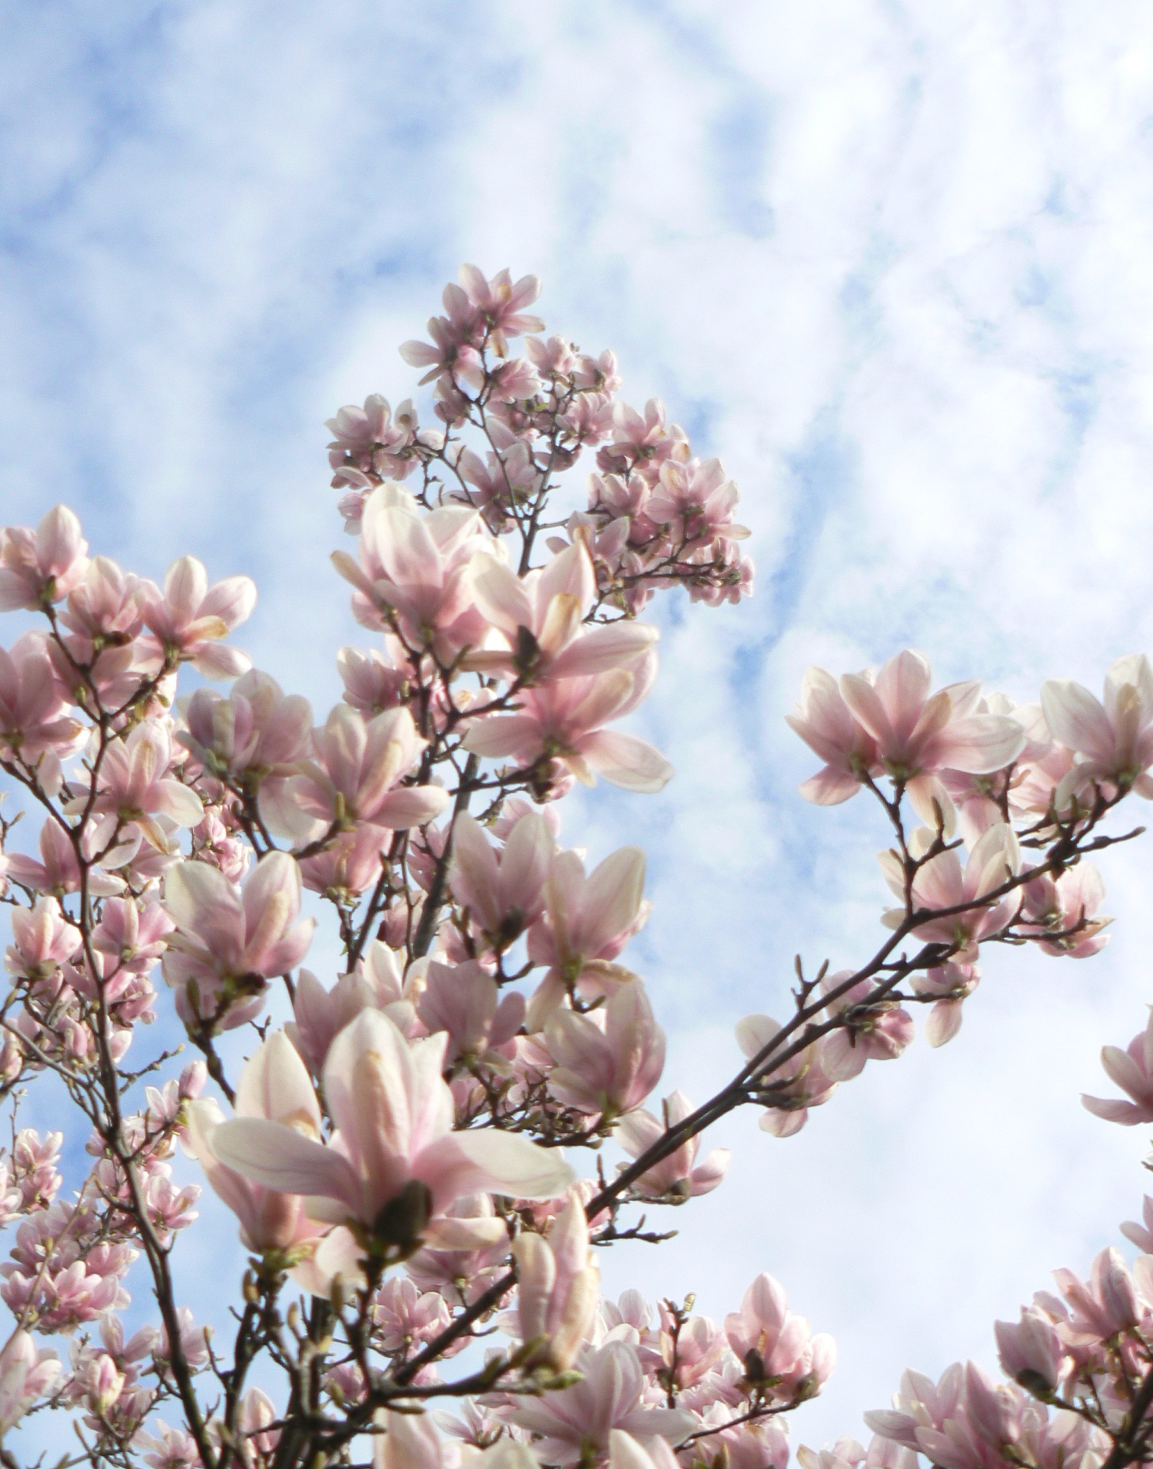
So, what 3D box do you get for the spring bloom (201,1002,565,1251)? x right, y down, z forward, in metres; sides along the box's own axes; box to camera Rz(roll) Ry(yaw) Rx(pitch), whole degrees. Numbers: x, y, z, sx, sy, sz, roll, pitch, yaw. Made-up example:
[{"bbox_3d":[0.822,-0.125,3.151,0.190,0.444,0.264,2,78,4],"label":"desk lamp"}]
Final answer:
[{"bbox_3d":[-0.080,0.171,0.690,0.155,0.097,0.135,0,-32,0],"label":"spring bloom"}]

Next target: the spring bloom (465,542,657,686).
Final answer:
[{"bbox_3d":[-0.011,-0.090,1.200,0.144,0.098,0.123,11,-33,-1],"label":"spring bloom"}]

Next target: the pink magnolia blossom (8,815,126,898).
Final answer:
[{"bbox_3d":[-0.561,0.135,1.750,0.128,0.083,0.121,8,-35,-17],"label":"pink magnolia blossom"}]

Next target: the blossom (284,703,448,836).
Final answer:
[{"bbox_3d":[-0.154,0.025,1.170,0.120,0.085,0.108,0,-32,0],"label":"blossom"}]

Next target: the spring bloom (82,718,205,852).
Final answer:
[{"bbox_3d":[-0.426,0.060,1.570,0.130,0.105,0.130,5,-43,-15],"label":"spring bloom"}]

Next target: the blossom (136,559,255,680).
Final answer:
[{"bbox_3d":[-0.404,-0.124,1.700,0.124,0.135,0.118,22,-33,-14],"label":"blossom"}]

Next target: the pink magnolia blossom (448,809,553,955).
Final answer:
[{"bbox_3d":[-0.057,0.117,1.234,0.085,0.100,0.085,-5,-25,-3],"label":"pink magnolia blossom"}]

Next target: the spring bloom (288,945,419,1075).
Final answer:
[{"bbox_3d":[-0.195,0.241,1.400,0.114,0.116,0.108,5,-33,-7],"label":"spring bloom"}]

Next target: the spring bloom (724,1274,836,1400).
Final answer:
[{"bbox_3d":[0.187,0.565,1.482,0.105,0.100,0.105,5,-45,9],"label":"spring bloom"}]

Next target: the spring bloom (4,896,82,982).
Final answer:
[{"bbox_3d":[-0.647,0.254,1.942,0.095,0.090,0.095,0,-32,-18],"label":"spring bloom"}]

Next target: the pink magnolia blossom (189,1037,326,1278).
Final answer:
[{"bbox_3d":[-0.144,0.195,0.750,0.090,0.100,0.090,0,-32,0],"label":"pink magnolia blossom"}]

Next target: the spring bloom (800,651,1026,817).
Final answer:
[{"bbox_3d":[0.262,0.002,1.200,0.149,0.092,0.130,0,-32,0],"label":"spring bloom"}]

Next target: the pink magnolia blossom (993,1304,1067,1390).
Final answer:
[{"bbox_3d":[0.497,0.672,1.737,0.075,0.085,0.075,-15,-49,10],"label":"pink magnolia blossom"}]

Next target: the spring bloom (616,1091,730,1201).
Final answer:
[{"bbox_3d":[0.090,0.386,1.500,0.107,0.088,0.100,0,-32,0],"label":"spring bloom"}]

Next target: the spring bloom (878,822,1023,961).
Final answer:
[{"bbox_3d":[0.292,0.122,1.250,0.113,0.085,0.105,0,-32,0],"label":"spring bloom"}]

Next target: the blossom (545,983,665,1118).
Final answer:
[{"bbox_3d":[0.022,0.257,1.278,0.095,0.100,0.095,0,-31,1],"label":"blossom"}]

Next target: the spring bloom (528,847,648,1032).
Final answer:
[{"bbox_3d":[0.007,0.135,1.070,0.088,0.100,0.090,0,-32,0],"label":"spring bloom"}]

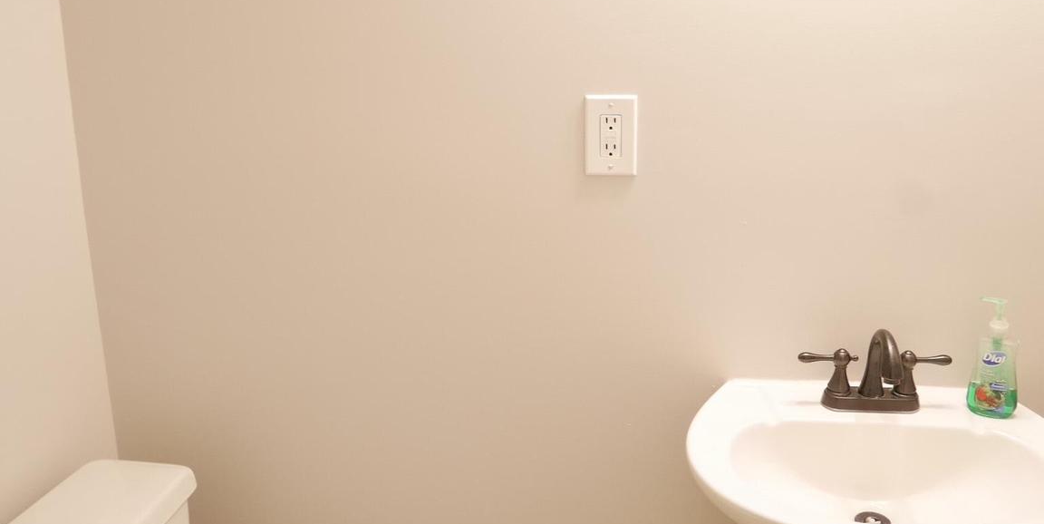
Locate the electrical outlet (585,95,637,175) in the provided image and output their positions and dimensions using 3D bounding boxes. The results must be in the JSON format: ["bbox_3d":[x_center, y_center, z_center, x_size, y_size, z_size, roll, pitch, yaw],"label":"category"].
[{"bbox_3d":[0.141,-0.199,1.518,0.080,0.125,0.008,1,14,7],"label":"electrical outlet"}]

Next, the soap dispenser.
[{"bbox_3d":[0.707,0.140,1.435,0.071,0.178,0.048,13,19,42],"label":"soap dispenser"}]

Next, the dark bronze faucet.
[{"bbox_3d":[0.528,0.168,1.422,0.225,0.132,0.149,1,14,7],"label":"dark bronze faucet"}]

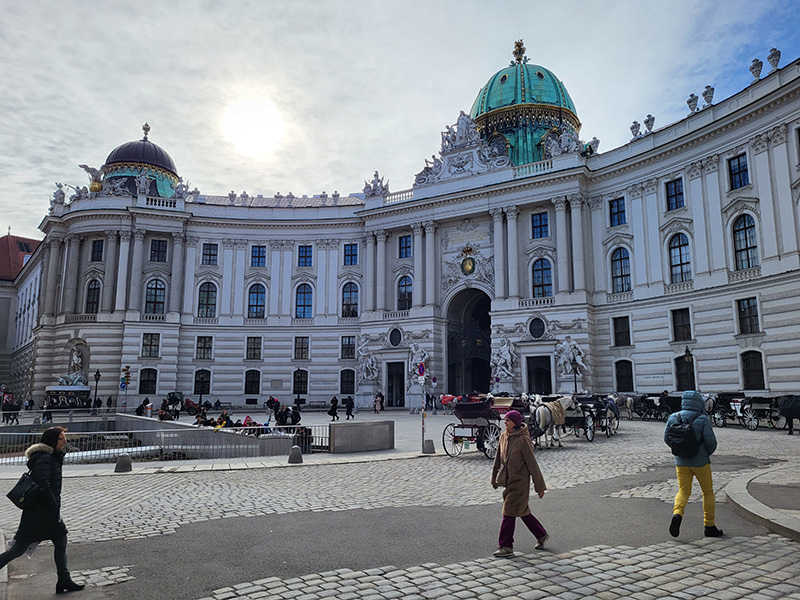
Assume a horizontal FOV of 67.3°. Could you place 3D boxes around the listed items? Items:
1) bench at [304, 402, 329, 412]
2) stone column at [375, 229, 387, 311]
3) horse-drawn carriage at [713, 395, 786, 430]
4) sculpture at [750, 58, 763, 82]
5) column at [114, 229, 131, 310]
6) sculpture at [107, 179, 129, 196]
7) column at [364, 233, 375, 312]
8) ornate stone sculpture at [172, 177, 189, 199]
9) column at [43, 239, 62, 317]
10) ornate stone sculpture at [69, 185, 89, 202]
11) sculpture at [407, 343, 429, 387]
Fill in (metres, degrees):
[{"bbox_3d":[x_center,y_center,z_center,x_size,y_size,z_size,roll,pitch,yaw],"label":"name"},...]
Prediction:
[{"bbox_3d":[-8.735,11.211,63.619,2.000,0.880,0.650,0,-10,-2],"label":"bench"},{"bbox_3d":[-2.125,-3.254,63.150,1.050,8.600,1.050,-6,-11,32],"label":"stone column"},{"bbox_3d":[17.432,5.650,30.089,1.650,1.750,3.200,2,-10,-13],"label":"horse-drawn carriage"},{"bbox_3d":[25.071,-16.111,42.223,0.800,1.820,0.800,4,-10,-20],"label":"sculpture"},{"bbox_3d":[-30.887,-3.273,67.316,1.150,9.333,0.700,3,-10,-17],"label":"column"},{"bbox_3d":[-30.835,-12.298,65.822,1.900,2.120,1.200,-1,-10,5],"label":"sculpture"},{"bbox_3d":[-3.169,-3.001,63.155,1.000,8.640,1.000,0,-9,0],"label":"column"},{"bbox_3d":[-24.586,-12.605,67.461,1.750,2.510,1.200,3,-10,-16],"label":"ornate stone sculpture"},{"bbox_3d":[-38.212,-2.614,66.181,1.000,8.810,1.000,-4,-10,23],"label":"column"},{"bbox_3d":[-36.832,-12.231,68.841,2.200,2.070,1.400,-4,-10,24],"label":"ornate stone sculpture"},{"bbox_3d":[1.752,6.458,60.164,1.900,4.300,1.500,-6,-11,32],"label":"sculpture"}]

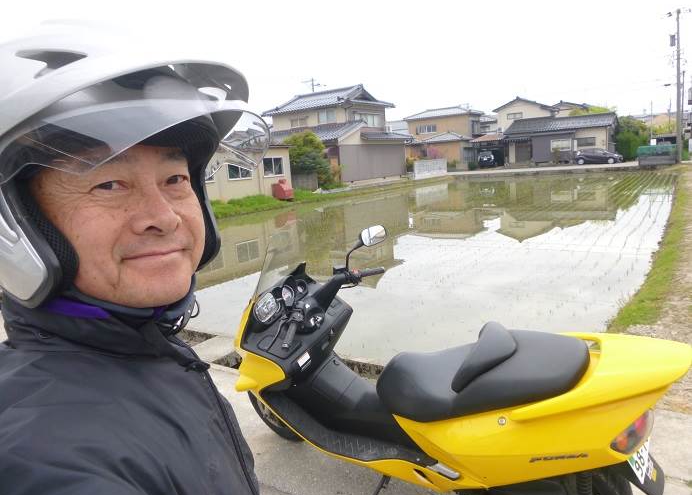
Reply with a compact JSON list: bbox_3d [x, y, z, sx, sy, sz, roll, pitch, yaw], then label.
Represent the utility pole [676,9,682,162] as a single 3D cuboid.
[{"bbox_3d":[26.382,-12.653,39.561,0.360,11.750,0.360,0,11,34],"label":"utility pole"}]

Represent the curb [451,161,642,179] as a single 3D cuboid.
[{"bbox_3d":[17.500,-7.010,46.100,17.000,0.400,0.400,3,12,37],"label":"curb"}]

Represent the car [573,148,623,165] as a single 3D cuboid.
[{"bbox_3d":[23.483,-8.448,46.300,4.000,1.470,1.700,2,11,35],"label":"car"}]

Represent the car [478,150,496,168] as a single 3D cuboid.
[{"bbox_3d":[15.646,-9.714,54.800,1.700,1.650,4.100,0,10,24],"label":"car"}]

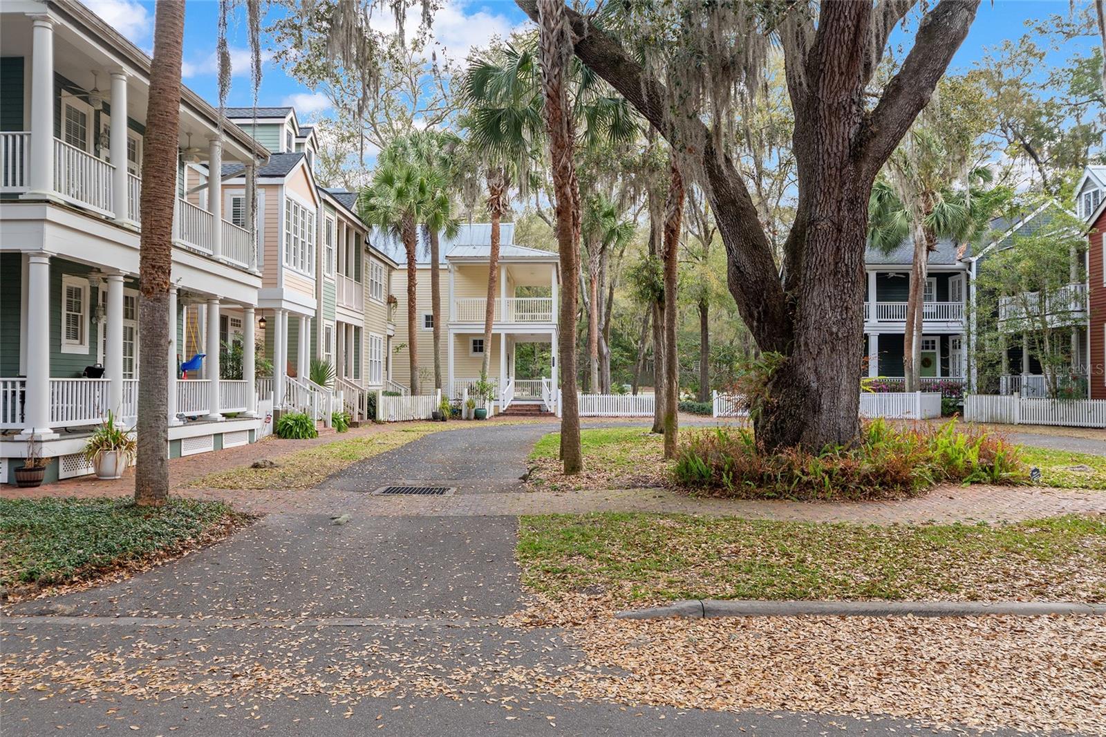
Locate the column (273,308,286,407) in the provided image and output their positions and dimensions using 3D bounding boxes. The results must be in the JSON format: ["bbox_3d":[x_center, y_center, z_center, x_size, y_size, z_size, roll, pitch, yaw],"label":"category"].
[{"bbox_3d":[-7.904,-0.287,24.806,0.270,2.866,0.270,0,-1,0],"label":"column"}]

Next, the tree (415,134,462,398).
[{"bbox_3d":[-5.525,-4.458,41.281,2.900,13.514,2.900,0,-1,0],"label":"tree"}]

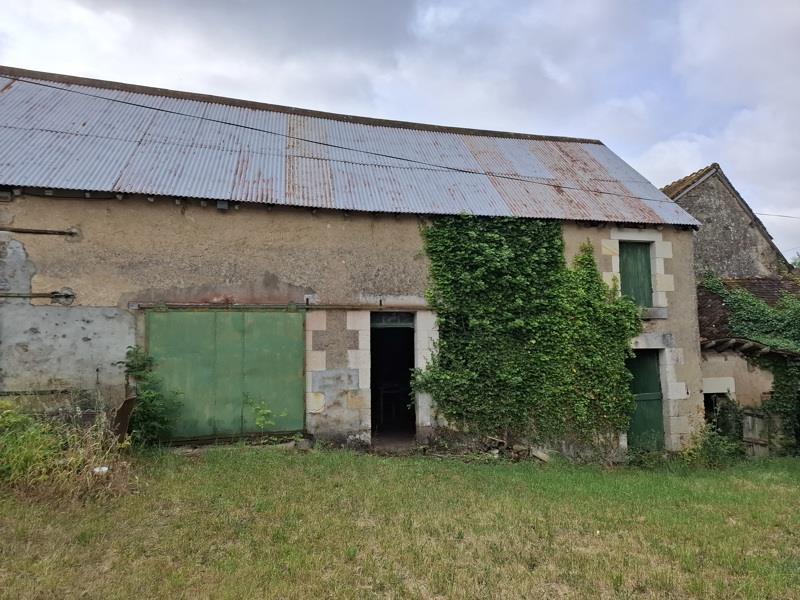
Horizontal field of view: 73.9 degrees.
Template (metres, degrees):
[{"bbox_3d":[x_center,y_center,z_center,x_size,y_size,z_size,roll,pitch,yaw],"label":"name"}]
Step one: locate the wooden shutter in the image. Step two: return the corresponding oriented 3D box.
[{"bbox_3d":[4.679,-0.498,10.683,0.840,1.310,0.060,1,-5,-15],"label":"wooden shutter"}]

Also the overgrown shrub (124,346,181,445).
[{"bbox_3d":[-3.575,1.394,7.676,0.800,1.420,0.700,1,-5,-15],"label":"overgrown shrub"}]

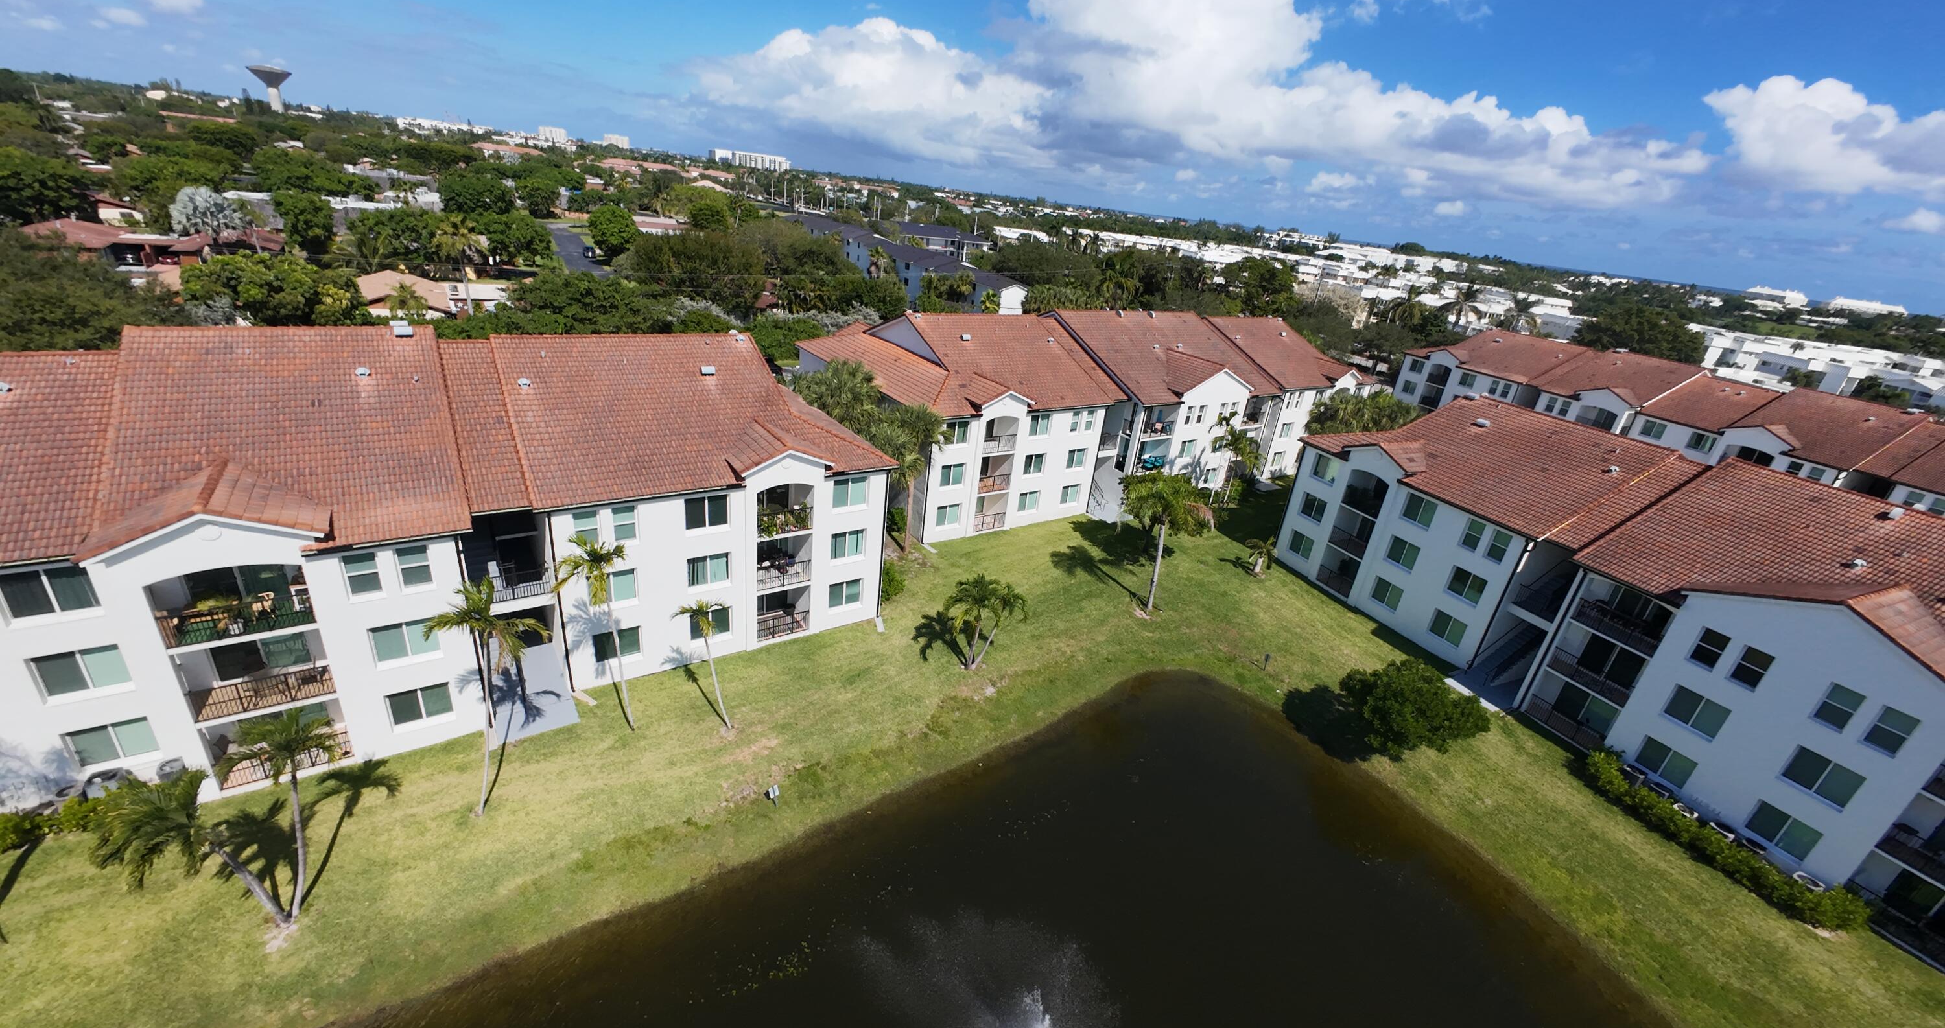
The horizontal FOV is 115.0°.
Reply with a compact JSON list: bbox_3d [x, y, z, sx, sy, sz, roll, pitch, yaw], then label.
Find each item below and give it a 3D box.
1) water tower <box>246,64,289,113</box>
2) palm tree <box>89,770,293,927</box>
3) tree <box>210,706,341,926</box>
[{"bbox_3d":[-511.526,-304.359,456.297,23.000,42.000,23.000,-17,34,-42],"label":"water tower"},{"bbox_3d":[-20.438,9.675,17.083,3.500,5.700,3.700,21,27,27],"label":"palm tree"},{"bbox_3d":[-18.925,8.215,17.106,2.500,5.300,2.500,22,28,29],"label":"tree"}]

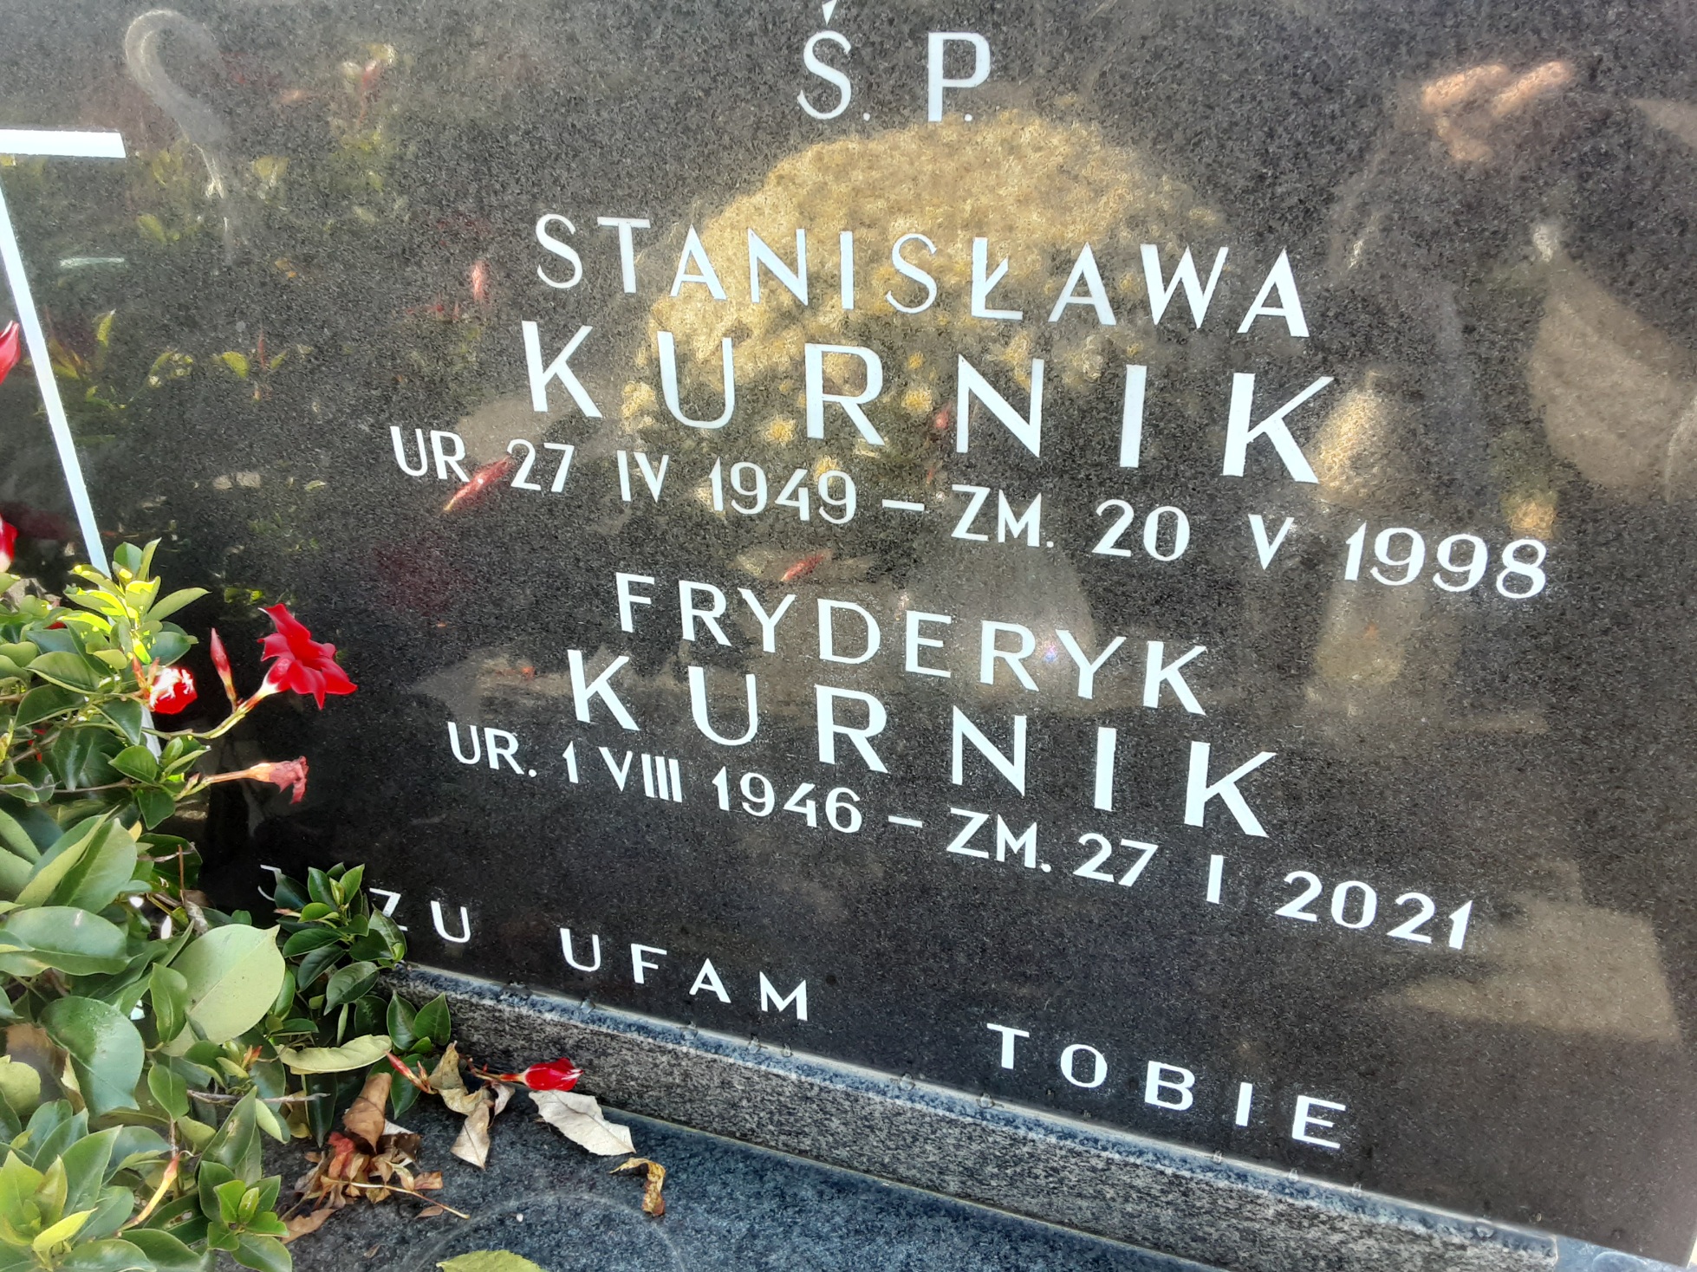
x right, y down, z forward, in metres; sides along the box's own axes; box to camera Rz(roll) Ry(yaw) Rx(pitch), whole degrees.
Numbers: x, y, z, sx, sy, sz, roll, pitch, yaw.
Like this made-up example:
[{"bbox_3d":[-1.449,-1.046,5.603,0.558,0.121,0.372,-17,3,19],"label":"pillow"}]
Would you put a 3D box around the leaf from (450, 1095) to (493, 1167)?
[{"bbox_3d":[-0.219,0.292,0.809,0.023,0.015,0.037,-6,32,-3],"label":"leaf"}]

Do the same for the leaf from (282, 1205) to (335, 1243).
[{"bbox_3d":[-0.302,0.329,0.766,0.031,0.007,0.014,-27,39,-32],"label":"leaf"}]

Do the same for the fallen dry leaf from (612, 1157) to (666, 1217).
[{"bbox_3d":[-0.117,0.309,0.774,0.041,0.011,0.022,23,41,36],"label":"fallen dry leaf"}]

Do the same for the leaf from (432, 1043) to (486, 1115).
[{"bbox_3d":[-0.235,0.271,0.832,0.024,0.027,0.042,-28,40,-33],"label":"leaf"}]

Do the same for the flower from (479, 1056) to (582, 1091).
[{"bbox_3d":[-0.192,0.267,0.828,0.066,0.020,0.020,-5,30,22],"label":"flower"}]

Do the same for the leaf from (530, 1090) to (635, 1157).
[{"bbox_3d":[-0.154,0.288,0.812,0.078,0.010,0.028,16,37,28],"label":"leaf"}]

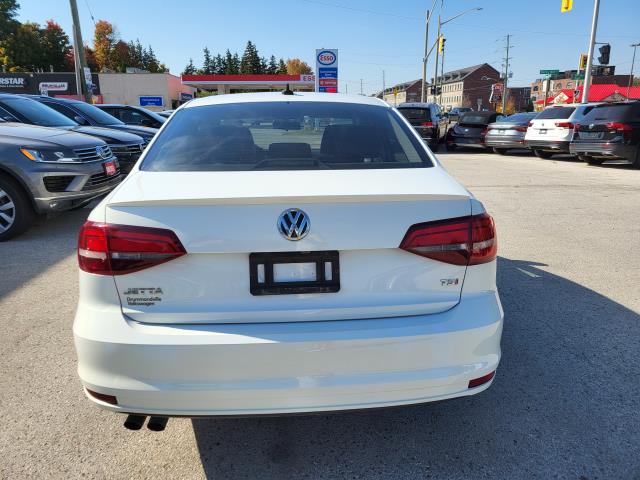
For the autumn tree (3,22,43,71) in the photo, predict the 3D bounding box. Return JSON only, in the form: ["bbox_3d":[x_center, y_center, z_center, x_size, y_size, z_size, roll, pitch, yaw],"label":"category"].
[{"bbox_3d":[-35.496,-19.980,58.890,7.000,12.336,7.000,-1,14,-4],"label":"autumn tree"}]

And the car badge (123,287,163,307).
[{"bbox_3d":[-0.643,0.206,1.745,0.148,0.076,0.012,1,14,3],"label":"car badge"}]

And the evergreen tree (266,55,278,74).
[{"bbox_3d":[-7.232,-23.553,74.441,2.800,9.710,2.800,0,15,0],"label":"evergreen tree"}]

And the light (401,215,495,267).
[{"bbox_3d":[0.520,0.004,1.896,0.480,0.205,0.270,-3,15,-11],"label":"light"}]

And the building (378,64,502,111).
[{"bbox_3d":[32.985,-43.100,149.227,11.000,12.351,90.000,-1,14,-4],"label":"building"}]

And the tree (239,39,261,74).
[{"bbox_3d":[-11.694,-27.269,83.864,5.500,14.066,5.500,-1,14,-4],"label":"tree"}]

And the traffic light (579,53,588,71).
[{"bbox_3d":[17.086,-11.553,31.111,0.380,1.080,0.400,-3,15,-12],"label":"traffic light"}]

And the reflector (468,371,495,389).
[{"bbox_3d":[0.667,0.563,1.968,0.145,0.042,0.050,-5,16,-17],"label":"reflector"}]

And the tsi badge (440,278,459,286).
[{"bbox_3d":[0.489,0.159,1.818,0.072,0.030,0.008,-3,15,-11],"label":"tsi badge"}]

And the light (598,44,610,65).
[{"bbox_3d":[11.977,-7.795,20.201,0.320,0.800,0.350,-5,15,-19],"label":"light"}]

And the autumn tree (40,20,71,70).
[{"bbox_3d":[-31.468,-20.419,58.716,5.200,11.790,5.200,0,15,0],"label":"autumn tree"}]

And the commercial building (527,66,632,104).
[{"bbox_3d":[56.992,-31.574,105.727,21.000,11.431,15.000,2,14,7],"label":"commercial building"}]

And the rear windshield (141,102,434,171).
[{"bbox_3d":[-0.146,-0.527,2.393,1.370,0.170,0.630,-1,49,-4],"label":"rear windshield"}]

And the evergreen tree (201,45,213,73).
[{"bbox_3d":[-17.210,-24.103,74.293,2.800,10.850,2.800,0,15,0],"label":"evergreen tree"}]

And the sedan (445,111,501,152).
[{"bbox_3d":[6.487,-4.324,18.591,1.800,1.460,4.250,11,19,36],"label":"sedan"}]

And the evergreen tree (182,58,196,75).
[{"bbox_3d":[-19.908,-23.276,74.515,2.800,9.140,2.800,0,15,0],"label":"evergreen tree"}]

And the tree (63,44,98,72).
[{"bbox_3d":[-28.757,-18.795,59.192,5.500,9.872,5.500,-1,14,-4],"label":"tree"}]

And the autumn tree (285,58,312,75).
[{"bbox_3d":[-3.572,-24.968,81.354,6.000,10.825,6.000,-1,14,-4],"label":"autumn tree"}]

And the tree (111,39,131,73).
[{"bbox_3d":[-27.812,-22.701,68.457,3.800,11.160,3.800,0,15,0],"label":"tree"}]

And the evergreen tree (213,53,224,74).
[{"bbox_3d":[-15.430,-23.760,74.385,2.800,10.140,2.800,0,15,0],"label":"evergreen tree"}]

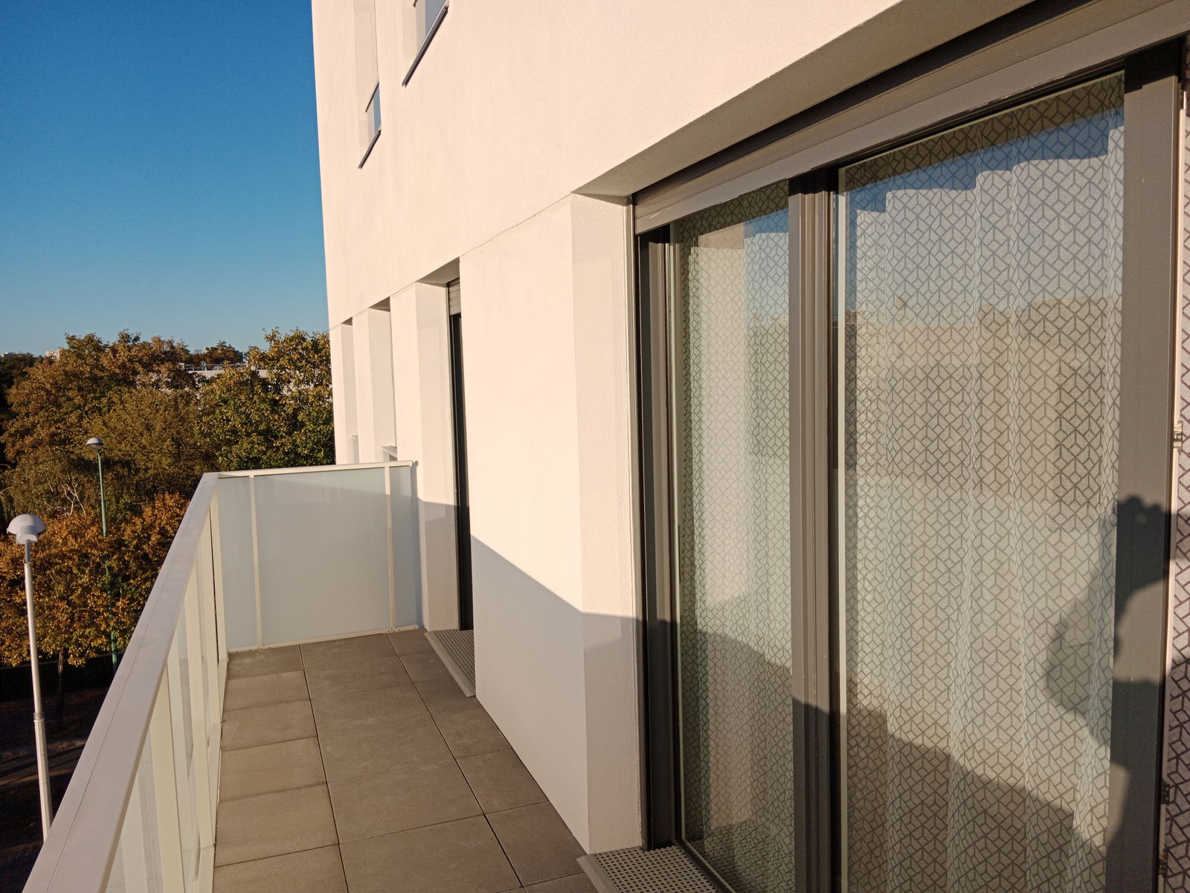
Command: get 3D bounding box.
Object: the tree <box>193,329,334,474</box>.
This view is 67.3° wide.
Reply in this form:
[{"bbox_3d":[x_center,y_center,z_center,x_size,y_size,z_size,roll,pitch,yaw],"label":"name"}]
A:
[{"bbox_3d":[-11.407,1.358,33.304,7.500,11.460,7.500,-3,5,-21],"label":"tree"}]

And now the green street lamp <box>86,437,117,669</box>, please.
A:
[{"bbox_3d":[-14.707,3.742,26.858,0.460,8.030,0.520,-2,5,-7],"label":"green street lamp"}]

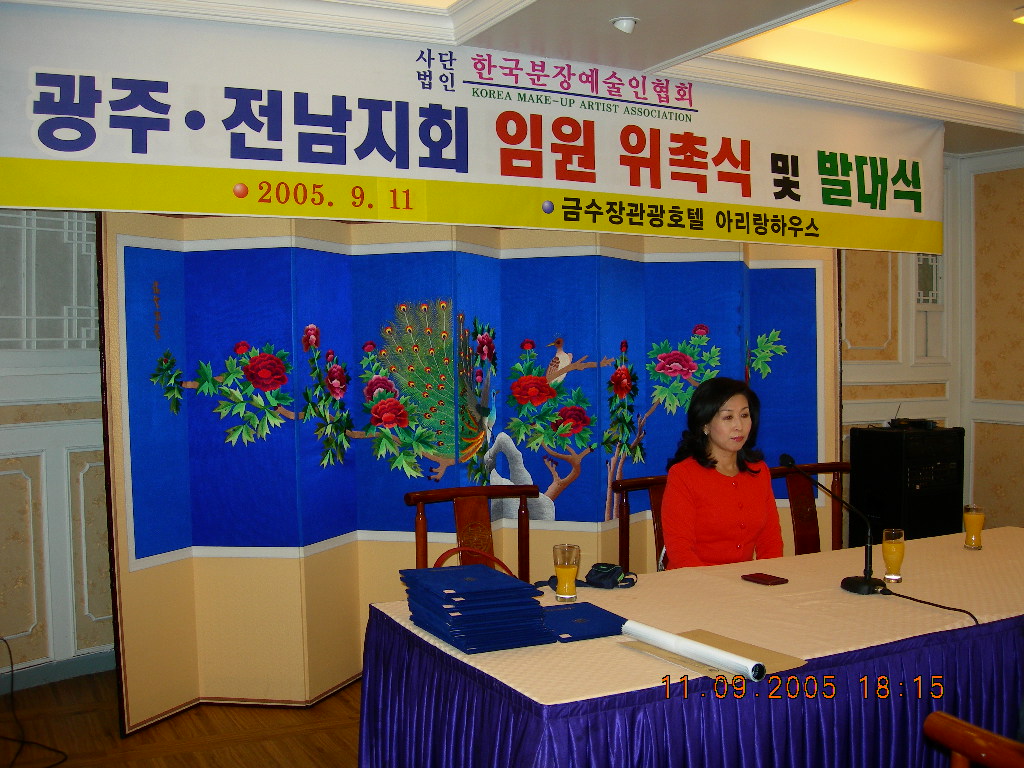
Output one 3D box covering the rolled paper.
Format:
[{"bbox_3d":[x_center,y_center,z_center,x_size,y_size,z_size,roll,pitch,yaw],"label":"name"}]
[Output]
[{"bbox_3d":[0.377,0.568,2.411,0.036,0.036,0.430,-1,2,-31],"label":"rolled paper"}]

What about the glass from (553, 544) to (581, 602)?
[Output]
[{"bbox_3d":[0.145,0.503,2.988,0.070,0.142,0.070,0,2,0],"label":"glass"}]

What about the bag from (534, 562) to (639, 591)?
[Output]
[{"bbox_3d":[0.208,0.539,3.155,0.270,0.067,0.130,0,2,12],"label":"bag"}]

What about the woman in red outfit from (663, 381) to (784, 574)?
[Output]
[{"bbox_3d":[0.790,0.632,3.586,0.460,1.300,0.720,-1,2,-27],"label":"woman in red outfit"}]

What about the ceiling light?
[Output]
[{"bbox_3d":[0.429,-1.355,4.245,0.113,0.055,0.113,0,2,0],"label":"ceiling light"}]

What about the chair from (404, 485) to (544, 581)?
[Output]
[{"bbox_3d":[-0.026,0.824,3.524,0.500,0.940,0.520,-1,2,-23],"label":"chair"}]

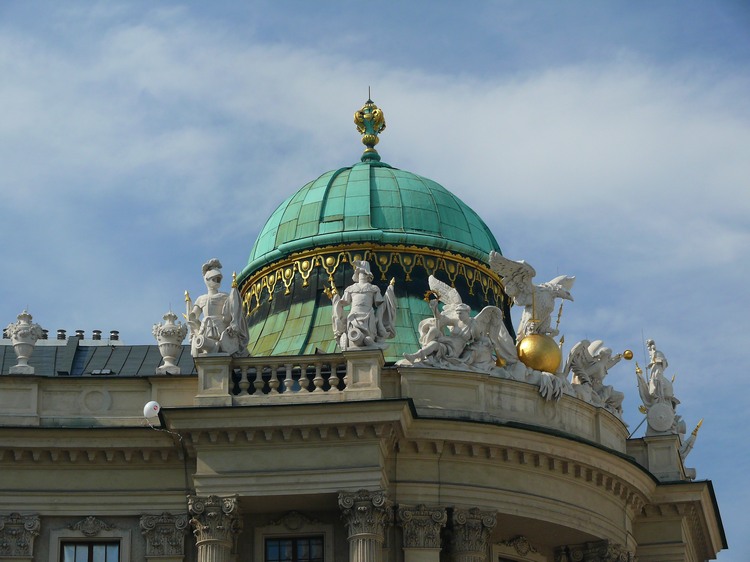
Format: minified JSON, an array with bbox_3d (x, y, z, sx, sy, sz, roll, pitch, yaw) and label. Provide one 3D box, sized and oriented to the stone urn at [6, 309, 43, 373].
[{"bbox_3d":[-9.490,1.699,62.286,1.030,1.900,1.030,-1,-23,3],"label":"stone urn"}]

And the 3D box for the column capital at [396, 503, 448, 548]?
[{"bbox_3d":[1.199,6.359,58.543,1.240,1.210,0.600,3,-23,-5],"label":"column capital"}]

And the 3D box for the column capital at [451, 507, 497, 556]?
[{"bbox_3d":[2.533,6.634,59.042,1.150,1.280,1.080,8,-24,-17],"label":"column capital"}]

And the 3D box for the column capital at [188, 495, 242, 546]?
[{"bbox_3d":[-4.066,6.255,58.338,1.200,1.290,1.200,-3,-24,9],"label":"column capital"}]

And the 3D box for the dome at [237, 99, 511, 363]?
[{"bbox_3d":[0.104,-0.602,69.451,8.700,11.050,8.700,1,-23,0],"label":"dome"}]

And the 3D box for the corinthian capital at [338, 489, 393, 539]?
[{"bbox_3d":[-0.214,6.034,57.715,1.200,1.290,1.200,-3,-24,9],"label":"corinthian capital"}]

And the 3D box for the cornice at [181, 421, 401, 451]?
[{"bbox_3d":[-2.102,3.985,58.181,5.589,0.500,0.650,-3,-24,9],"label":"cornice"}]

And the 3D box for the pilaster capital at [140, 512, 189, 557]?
[{"bbox_3d":[-5.452,6.683,59.485,1.200,1.200,0.480,-1,-23,3],"label":"pilaster capital"}]

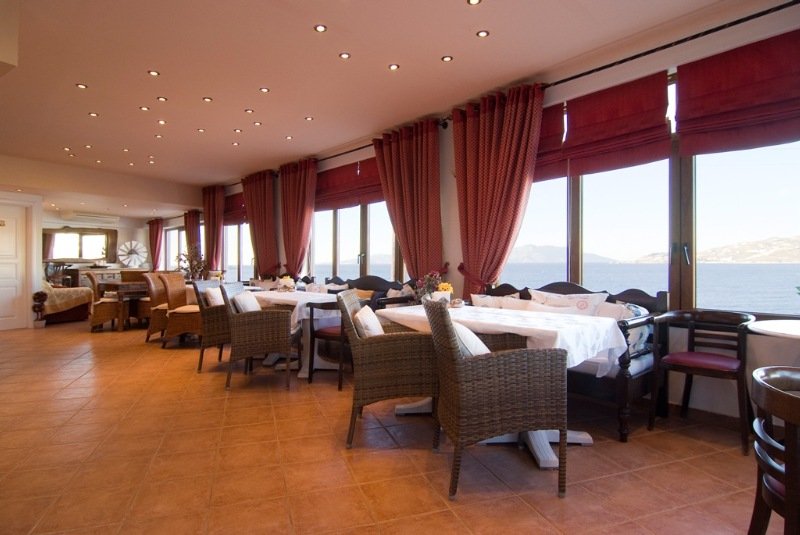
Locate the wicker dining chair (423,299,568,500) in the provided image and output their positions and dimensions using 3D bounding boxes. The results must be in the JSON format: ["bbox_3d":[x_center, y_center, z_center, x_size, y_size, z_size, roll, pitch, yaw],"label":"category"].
[{"bbox_3d":[0.435,0.586,2.045,0.580,0.890,0.570,0,0,-4],"label":"wicker dining chair"}]

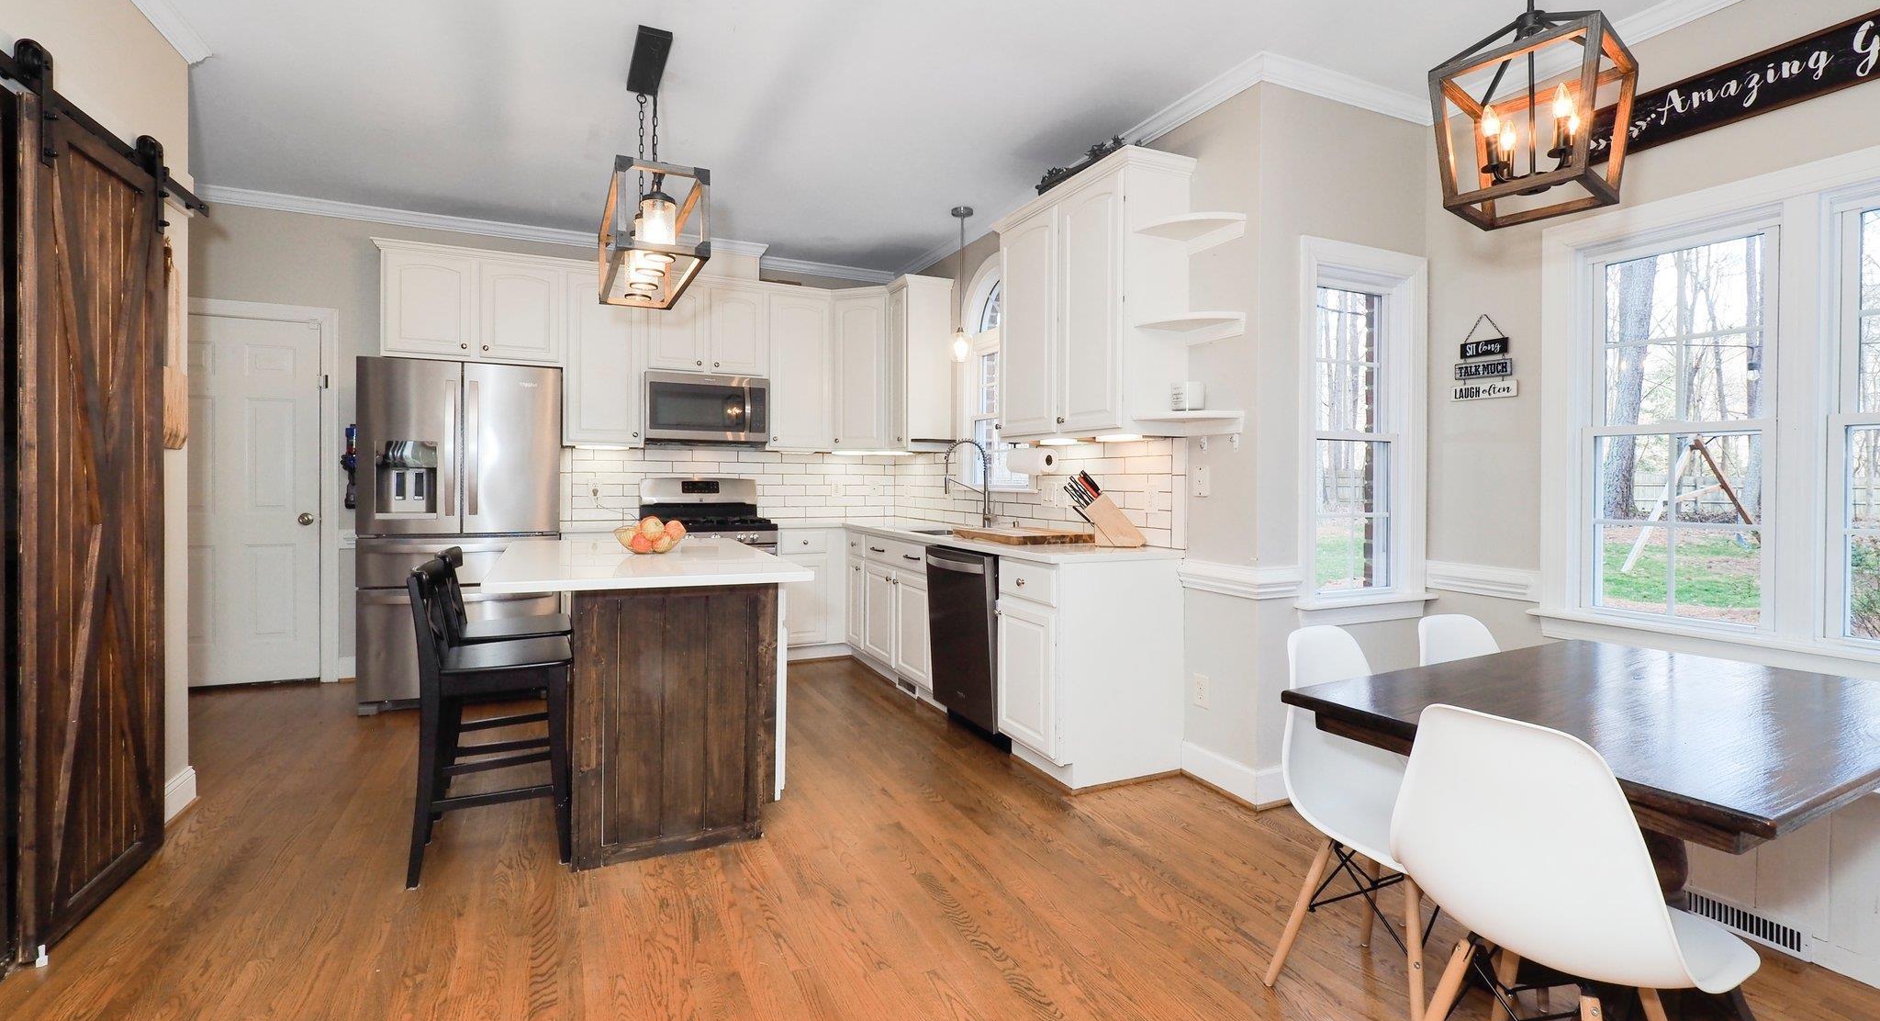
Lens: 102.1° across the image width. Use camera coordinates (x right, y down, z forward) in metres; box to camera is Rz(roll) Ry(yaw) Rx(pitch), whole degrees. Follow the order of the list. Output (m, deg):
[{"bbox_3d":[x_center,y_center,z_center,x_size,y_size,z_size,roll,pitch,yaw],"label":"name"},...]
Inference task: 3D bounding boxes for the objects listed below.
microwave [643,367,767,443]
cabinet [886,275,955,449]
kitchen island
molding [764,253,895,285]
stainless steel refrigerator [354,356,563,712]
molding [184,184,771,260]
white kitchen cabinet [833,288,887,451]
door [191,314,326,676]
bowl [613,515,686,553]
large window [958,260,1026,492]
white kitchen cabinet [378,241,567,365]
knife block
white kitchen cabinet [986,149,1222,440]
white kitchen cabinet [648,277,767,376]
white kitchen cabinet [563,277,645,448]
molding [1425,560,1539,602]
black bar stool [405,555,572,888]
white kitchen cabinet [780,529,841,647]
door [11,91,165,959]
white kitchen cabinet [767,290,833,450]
[{"bbox_3d":[-1.543,-0.653,4.980,0.760,0.415,0.400,-1,2,-26],"label":"microwave"},{"bbox_3d":[-0.131,-0.922,5.018,0.329,1.074,0.370,0,2,-27],"label":"cabinet"},{"bbox_3d":[-1.174,0.612,2.987,0.949,0.892,1.441,0,2,-27],"label":"kitchen island"},{"bbox_3d":[-0.796,-1.749,5.519,1.030,0.095,0.090,-1,2,-26],"label":"molding"},{"bbox_3d":[-2.643,0.110,4.295,0.909,1.780,0.720,0,2,-27],"label":"stainless steel refrigerator"},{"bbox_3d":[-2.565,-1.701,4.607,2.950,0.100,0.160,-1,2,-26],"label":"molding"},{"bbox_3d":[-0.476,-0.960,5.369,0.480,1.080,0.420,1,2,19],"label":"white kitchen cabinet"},{"bbox_3d":[-3.864,-0.032,4.158,0.760,2.030,0.040,0,2,-27],"label":"door"},{"bbox_3d":[-1.175,0.089,3.095,0.280,0.150,0.280,0,2,-27],"label":"bowl"},{"bbox_3d":[0.338,-0.794,4.460,0.100,1.380,0.920,-1,2,-26],"label":"large window"},{"bbox_3d":[-2.702,-1.163,4.449,0.910,0.620,0.340,-1,2,-26],"label":"white kitchen cabinet"},{"bbox_3d":[0.713,0.038,3.034,0.250,0.220,0.100,1,2,17],"label":"knife block"},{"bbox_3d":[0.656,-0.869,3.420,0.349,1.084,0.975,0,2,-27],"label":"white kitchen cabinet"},{"bbox_3d":[-1.554,-1.171,5.012,0.760,0.590,0.330,-1,2,-26],"label":"white kitchen cabinet"},{"bbox_3d":[-2.099,-0.924,4.739,0.439,1.044,0.340,0,2,-27],"label":"white kitchen cabinet"},{"bbox_3d":[2.104,0.268,2.975,0.040,0.115,0.410,-1,2,-26],"label":"molding"},{"bbox_3d":[-1.406,0.625,2.418,0.430,0.920,0.390,-1,2,-26],"label":"black bar stool"},{"bbox_3d":[-0.957,0.534,5.205,0.449,0.840,0.620,0,2,-27],"label":"white kitchen cabinet"},{"bbox_3d":[-2.294,0.018,2.063,0.050,2.075,0.651,0,2,-27],"label":"door"},{"bbox_3d":[-1.010,-0.931,5.283,0.437,1.054,0.340,0,2,-27],"label":"white kitchen cabinet"}]

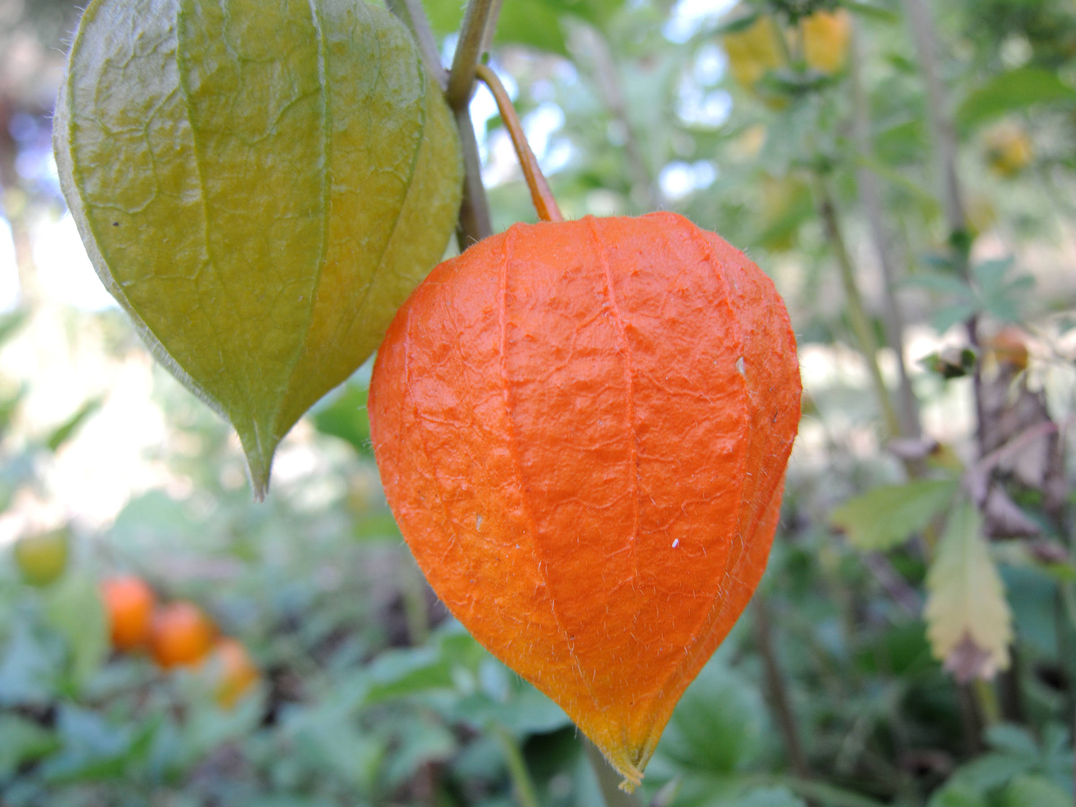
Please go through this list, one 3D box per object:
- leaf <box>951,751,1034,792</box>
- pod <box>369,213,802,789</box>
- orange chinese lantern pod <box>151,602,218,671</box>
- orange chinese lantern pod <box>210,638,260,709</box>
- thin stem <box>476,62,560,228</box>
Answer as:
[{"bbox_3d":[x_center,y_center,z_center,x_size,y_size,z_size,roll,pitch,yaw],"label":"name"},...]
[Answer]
[{"bbox_3d":[0.312,0.255,0.600,0.055,0.018,0.045,0,24,0],"label":"leaf"},{"bbox_3d":[0.006,0.011,0.100,0.048,0.066,0.048,-5,3,0],"label":"pod"},{"bbox_3d":[-0.265,0.174,0.650,0.043,0.051,0.043,-2,6,0],"label":"orange chinese lantern pod"},{"bbox_3d":[-0.224,0.199,0.640,0.038,0.050,0.038,-2,6,0],"label":"orange chinese lantern pod"},{"bbox_3d":[-0.002,-0.031,0.105,0.004,0.021,0.004,-28,-3,0],"label":"thin stem"}]

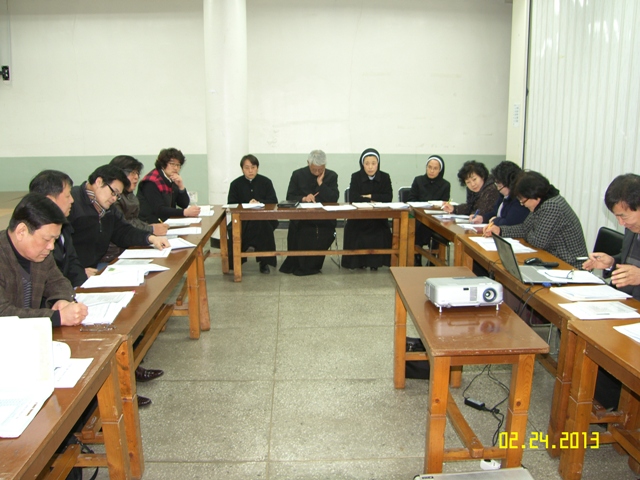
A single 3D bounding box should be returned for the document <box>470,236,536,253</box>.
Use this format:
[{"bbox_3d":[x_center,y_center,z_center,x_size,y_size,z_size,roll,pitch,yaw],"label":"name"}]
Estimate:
[{"bbox_3d":[1.280,0.024,3.613,0.330,0.012,0.420,-1,12,0],"label":"document"}]

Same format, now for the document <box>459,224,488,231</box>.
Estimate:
[{"bbox_3d":[1.291,-0.107,4.327,0.290,0.020,0.220,-1,12,-3],"label":"document"}]

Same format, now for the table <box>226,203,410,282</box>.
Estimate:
[{"bbox_3d":[-0.006,0.019,5.429,1.796,0.727,0.439,0,12,1],"label":"table"}]

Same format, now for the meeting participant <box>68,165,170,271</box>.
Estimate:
[{"bbox_3d":[-1.343,0.187,3.350,0.740,1.298,0.550,6,14,26],"label":"meeting participant"}]

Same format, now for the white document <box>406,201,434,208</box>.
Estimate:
[{"bbox_3d":[1.069,-0.376,5.533,0.260,0.025,0.270,-1,12,-3],"label":"white document"}]

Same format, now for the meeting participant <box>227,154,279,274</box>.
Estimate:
[{"bbox_3d":[-0.759,-0.320,5.820,0.580,1.221,0.720,-1,13,-5],"label":"meeting participant"}]

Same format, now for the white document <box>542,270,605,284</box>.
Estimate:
[{"bbox_3d":[1.368,0.204,2.817,0.300,0.025,0.215,-1,12,-3],"label":"white document"}]

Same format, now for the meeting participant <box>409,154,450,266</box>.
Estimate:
[{"bbox_3d":[1.246,-0.324,5.840,0.490,1.220,0.720,0,12,2],"label":"meeting participant"}]

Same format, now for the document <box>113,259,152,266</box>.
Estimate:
[{"bbox_3d":[-1.163,0.137,3.232,0.230,0.012,0.210,0,12,3],"label":"document"}]

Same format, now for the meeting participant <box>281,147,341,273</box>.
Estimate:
[{"bbox_3d":[-0.109,-0.333,5.701,0.620,1.300,0.720,-1,12,0],"label":"meeting participant"}]

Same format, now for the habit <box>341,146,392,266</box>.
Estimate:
[{"bbox_3d":[0.515,-0.373,5.827,0.540,1.310,0.620,0,12,2],"label":"habit"}]

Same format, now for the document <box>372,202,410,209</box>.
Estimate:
[{"bbox_3d":[0.741,-0.362,5.390,0.370,0.015,0.270,-1,12,0],"label":"document"}]

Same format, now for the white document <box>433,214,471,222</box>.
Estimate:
[{"bbox_3d":[1.208,-0.202,4.758,0.310,0.020,0.220,-1,12,-3],"label":"white document"}]

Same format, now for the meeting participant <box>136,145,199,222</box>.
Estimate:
[{"bbox_3d":[-1.459,-0.187,4.920,0.680,1.350,0.500,5,13,21],"label":"meeting participant"}]

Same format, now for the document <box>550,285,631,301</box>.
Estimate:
[{"bbox_3d":[1.370,0.271,2.616,0.300,0.020,0.215,-1,12,-3],"label":"document"}]

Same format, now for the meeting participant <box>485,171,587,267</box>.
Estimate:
[{"bbox_3d":[1.512,0.145,3.578,0.660,1.240,0.580,0,12,4],"label":"meeting participant"}]

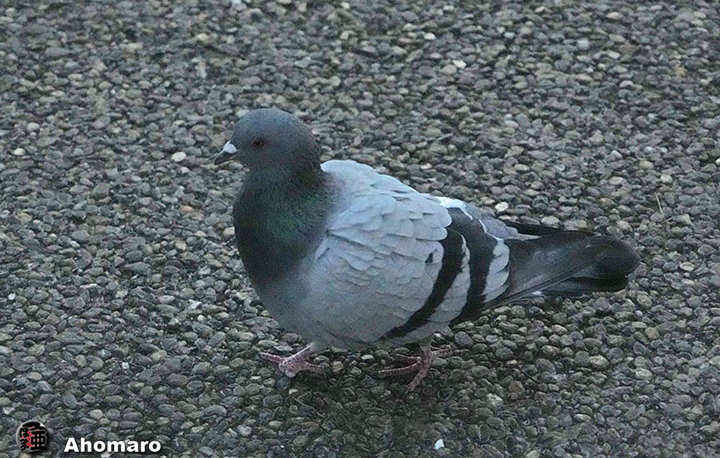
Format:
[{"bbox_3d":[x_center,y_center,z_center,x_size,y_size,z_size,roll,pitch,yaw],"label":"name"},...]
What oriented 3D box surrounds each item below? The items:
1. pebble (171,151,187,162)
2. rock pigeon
[{"bbox_3d":[-0.150,-0.060,1.754,0.012,0.007,0.011,0,30,0],"label":"pebble"},{"bbox_3d":[0.052,0.002,1.442,0.302,0.217,0.112,-8,31,-14],"label":"rock pigeon"}]

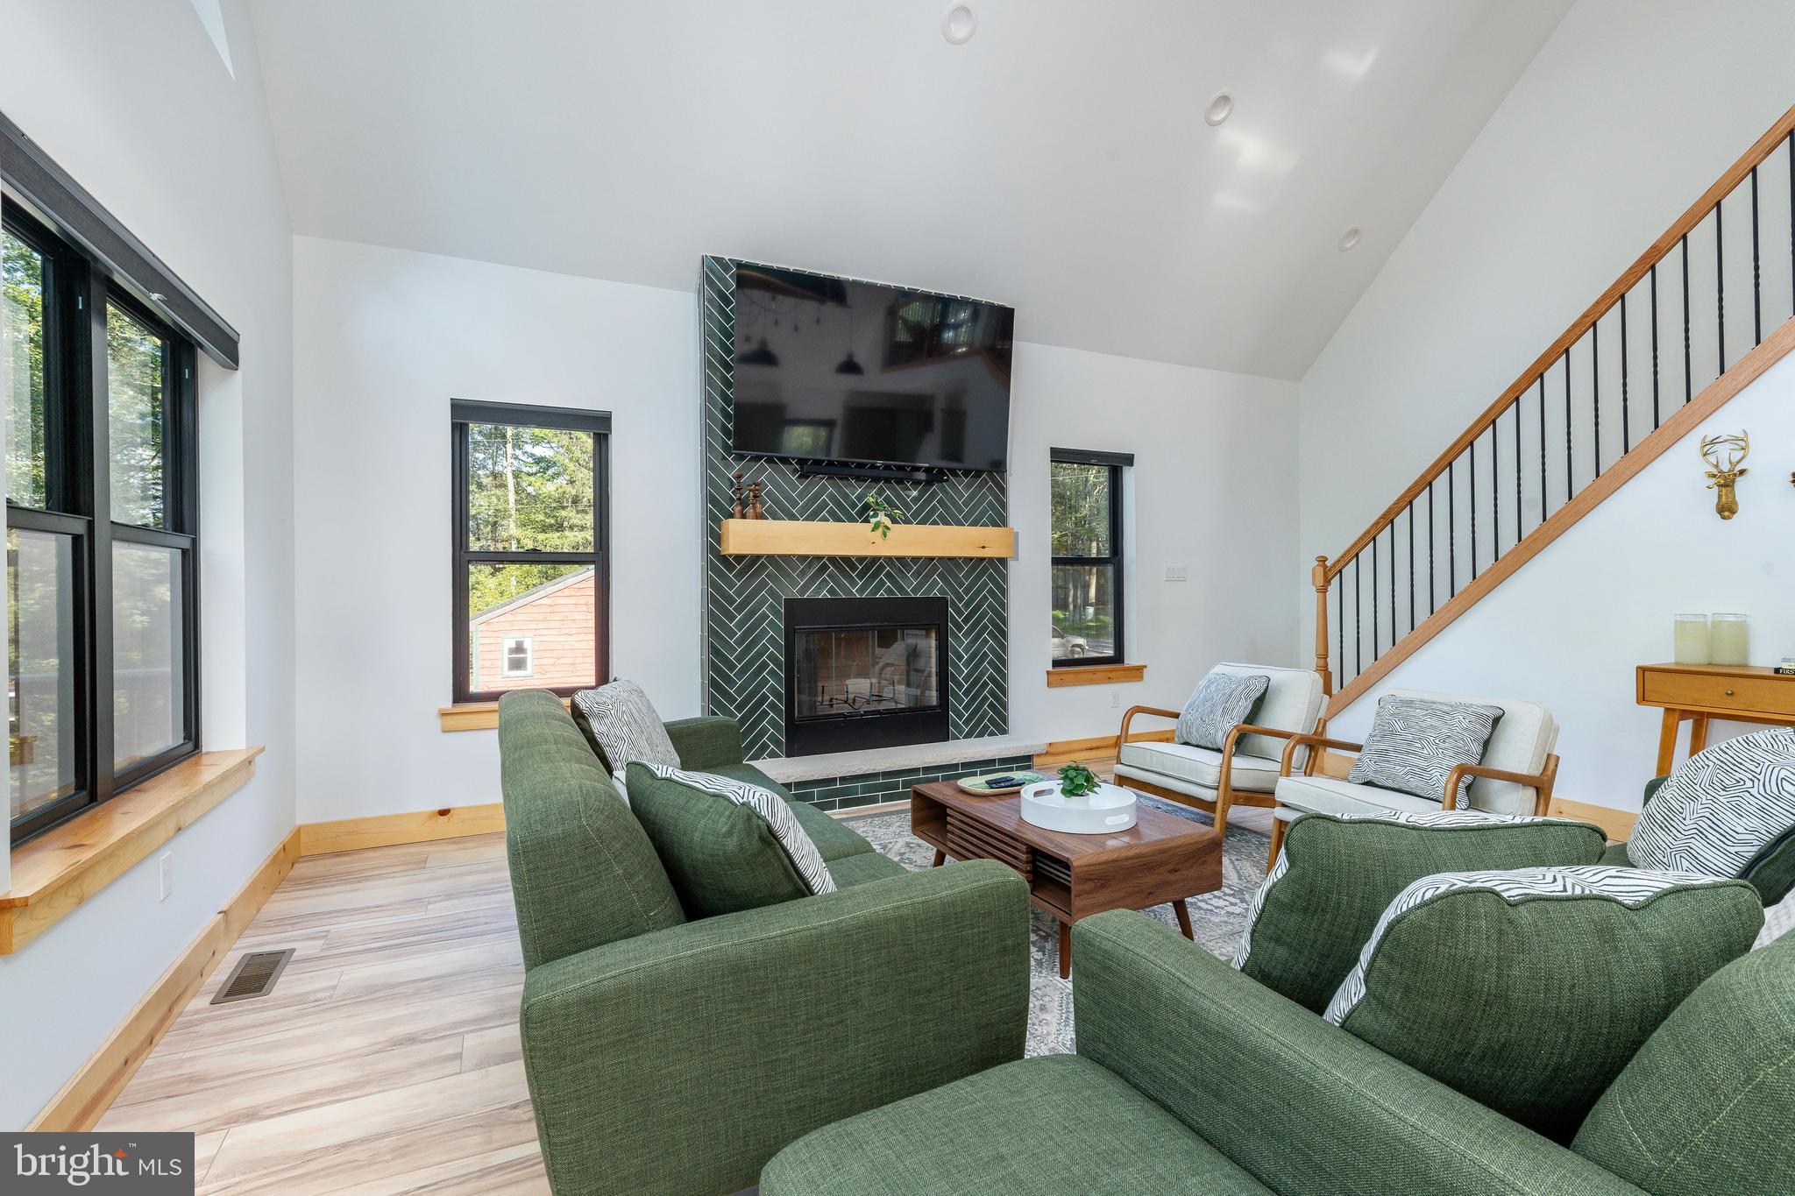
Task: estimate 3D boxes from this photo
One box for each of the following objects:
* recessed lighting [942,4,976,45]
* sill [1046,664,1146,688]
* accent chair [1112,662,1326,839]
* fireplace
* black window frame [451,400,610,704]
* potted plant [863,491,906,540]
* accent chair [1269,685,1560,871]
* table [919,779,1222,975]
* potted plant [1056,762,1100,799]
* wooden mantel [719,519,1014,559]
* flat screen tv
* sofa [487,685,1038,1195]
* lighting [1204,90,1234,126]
[{"bbox_3d":[0.295,-2.720,3.769,0.185,0.035,0.185,-14,-40,-12],"label":"recessed lighting"},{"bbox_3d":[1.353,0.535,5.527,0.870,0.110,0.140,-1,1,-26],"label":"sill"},{"bbox_3d":[1.589,0.745,3.945,0.815,0.765,0.675,-1,1,-27],"label":"accent chair"},{"bbox_3d":[-0.186,0.438,4.704,1.047,0.881,0.200,-1,1,-26],"label":"fireplace"},{"bbox_3d":[-1.818,-0.218,4.005,0.719,1.462,0.100,-1,1,-26],"label":"black window frame"},{"bbox_3d":[-0.071,-0.470,4.488,0.220,0.270,0.170,-1,1,-26],"label":"potted plant"},{"bbox_3d":[1.996,0.759,3.110,0.815,0.765,0.675,-1,1,-27],"label":"accent chair"},{"bbox_3d":[0.562,0.952,2.907,0.616,0.393,0.992,-1,1,-27],"label":"table"},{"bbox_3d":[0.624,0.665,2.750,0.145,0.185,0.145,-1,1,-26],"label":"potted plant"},{"bbox_3d":[-0.113,-0.321,4.535,1.739,0.180,0.175,-1,1,-26],"label":"wooden mantel"},{"bbox_3d":[-0.090,-1.238,4.479,1.670,0.960,0.060,-1,6,-27],"label":"flat screen tv"},{"bbox_3d":[-0.633,0.753,2.306,0.915,0.830,2.180,-1,1,-27],"label":"sofa"},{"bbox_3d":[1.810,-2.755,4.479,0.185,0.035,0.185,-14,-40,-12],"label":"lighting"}]

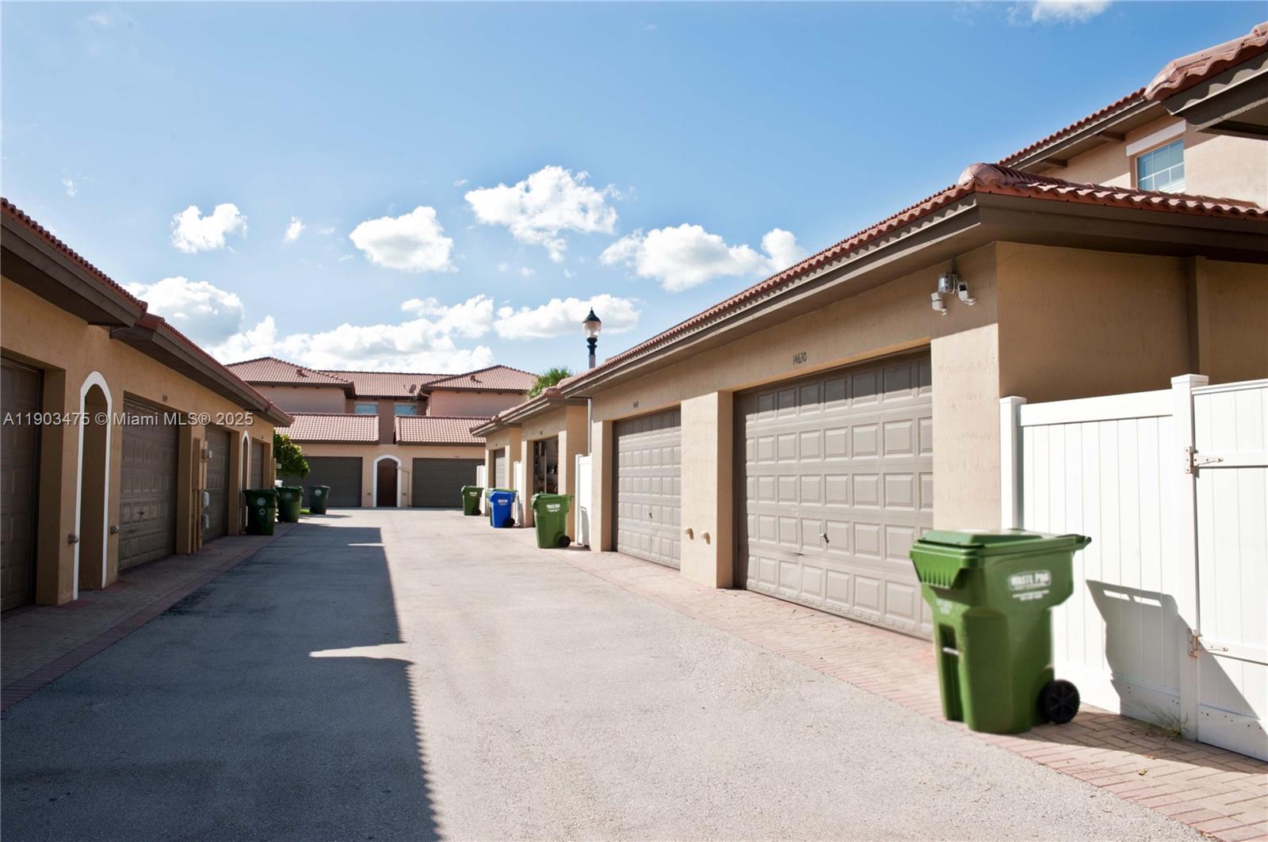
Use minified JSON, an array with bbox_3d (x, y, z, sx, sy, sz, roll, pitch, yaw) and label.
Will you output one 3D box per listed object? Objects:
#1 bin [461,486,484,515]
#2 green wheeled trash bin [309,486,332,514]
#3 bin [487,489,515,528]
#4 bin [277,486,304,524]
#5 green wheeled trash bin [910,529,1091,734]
[{"bbox_3d":[-6.233,3.095,39.500,0.820,1.130,0.670,1,-3,-14],"label":"bin"},{"bbox_3d":[-12.467,3.142,40.500,0.820,1.140,0.680,1,-3,-10],"label":"green wheeled trash bin"},{"bbox_3d":[-3.917,2.643,30.400,0.730,1.060,0.650,1,-3,-14],"label":"bin"},{"bbox_3d":[-10.877,2.652,32.300,0.820,1.140,0.680,1,-3,-10],"label":"bin"},{"bbox_3d":[2.182,1.206,6.023,0.790,1.110,0.670,-3,-3,-15],"label":"green wheeled trash bin"}]

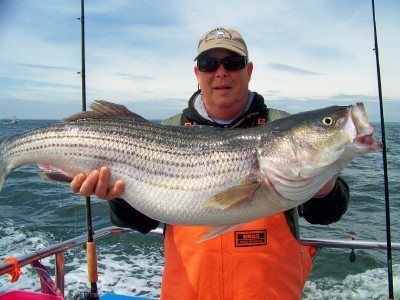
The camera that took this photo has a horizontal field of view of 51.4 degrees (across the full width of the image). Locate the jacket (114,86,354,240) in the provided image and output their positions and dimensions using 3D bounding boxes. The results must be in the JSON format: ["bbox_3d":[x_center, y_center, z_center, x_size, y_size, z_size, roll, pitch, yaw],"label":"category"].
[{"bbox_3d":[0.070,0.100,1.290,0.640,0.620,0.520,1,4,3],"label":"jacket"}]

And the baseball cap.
[{"bbox_3d":[0.069,-0.343,1.360,0.172,0.142,0.262,-1,5,7],"label":"baseball cap"}]

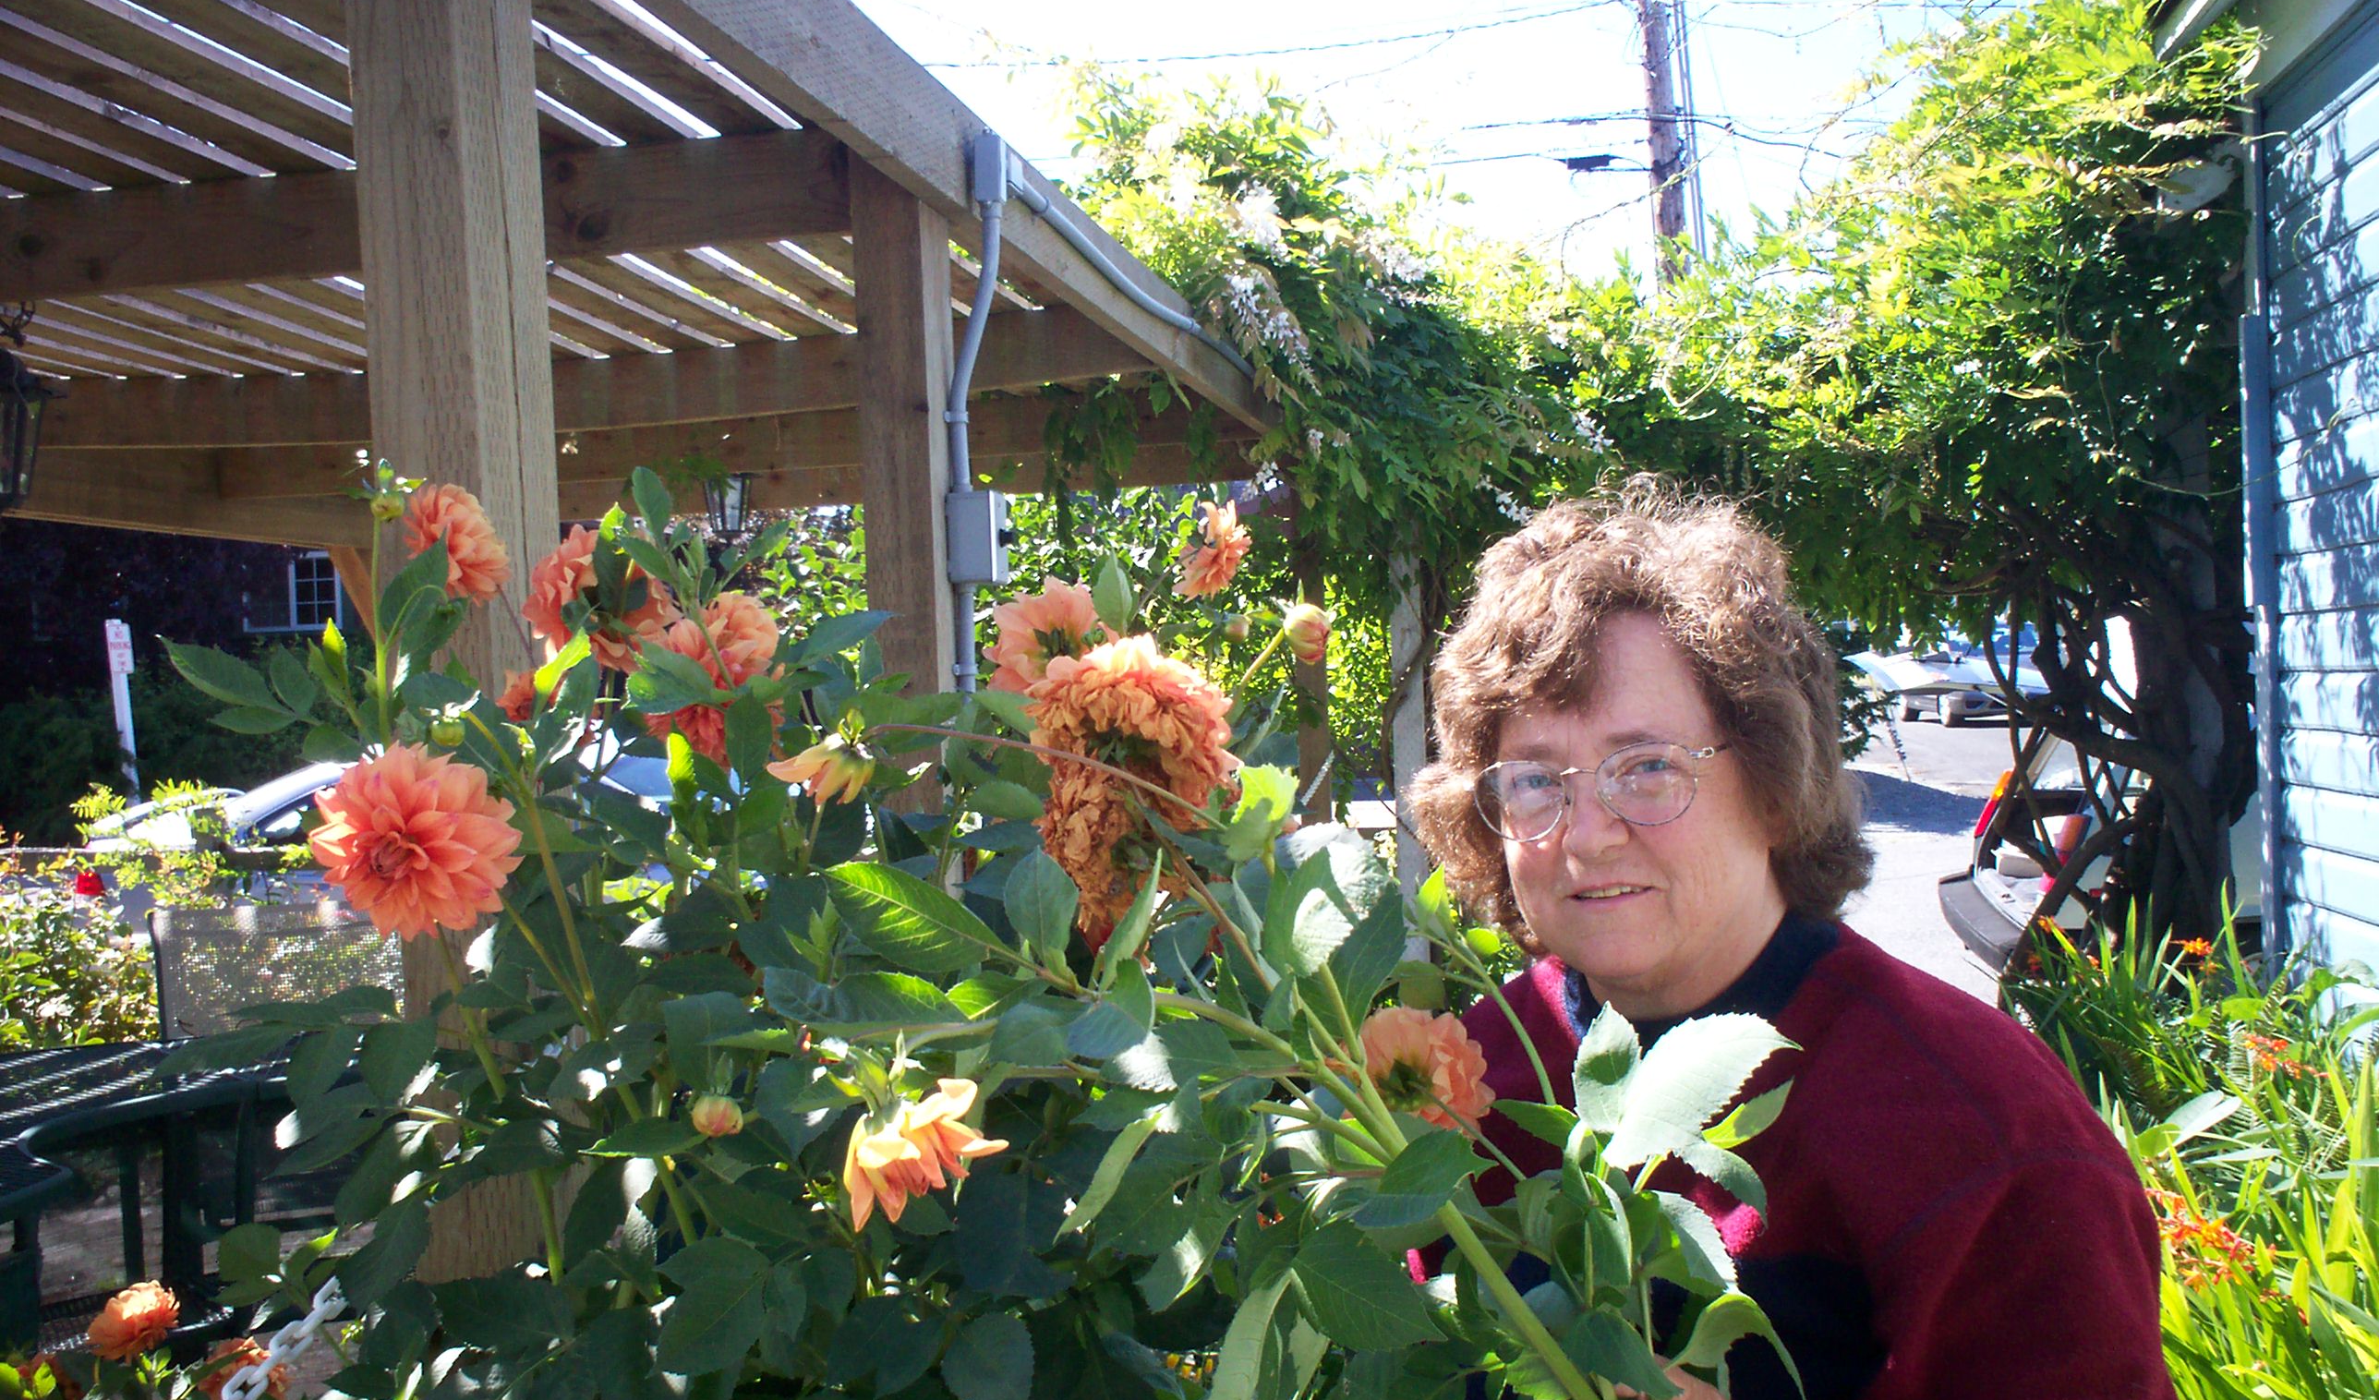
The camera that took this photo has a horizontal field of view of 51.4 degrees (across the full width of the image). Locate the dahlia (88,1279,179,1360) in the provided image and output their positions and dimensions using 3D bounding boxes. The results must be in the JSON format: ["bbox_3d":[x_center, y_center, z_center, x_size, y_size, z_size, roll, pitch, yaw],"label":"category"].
[{"bbox_3d":[-0.833,0.489,1.950,0.070,0.055,0.068,-37,41,-23],"label":"dahlia"}]

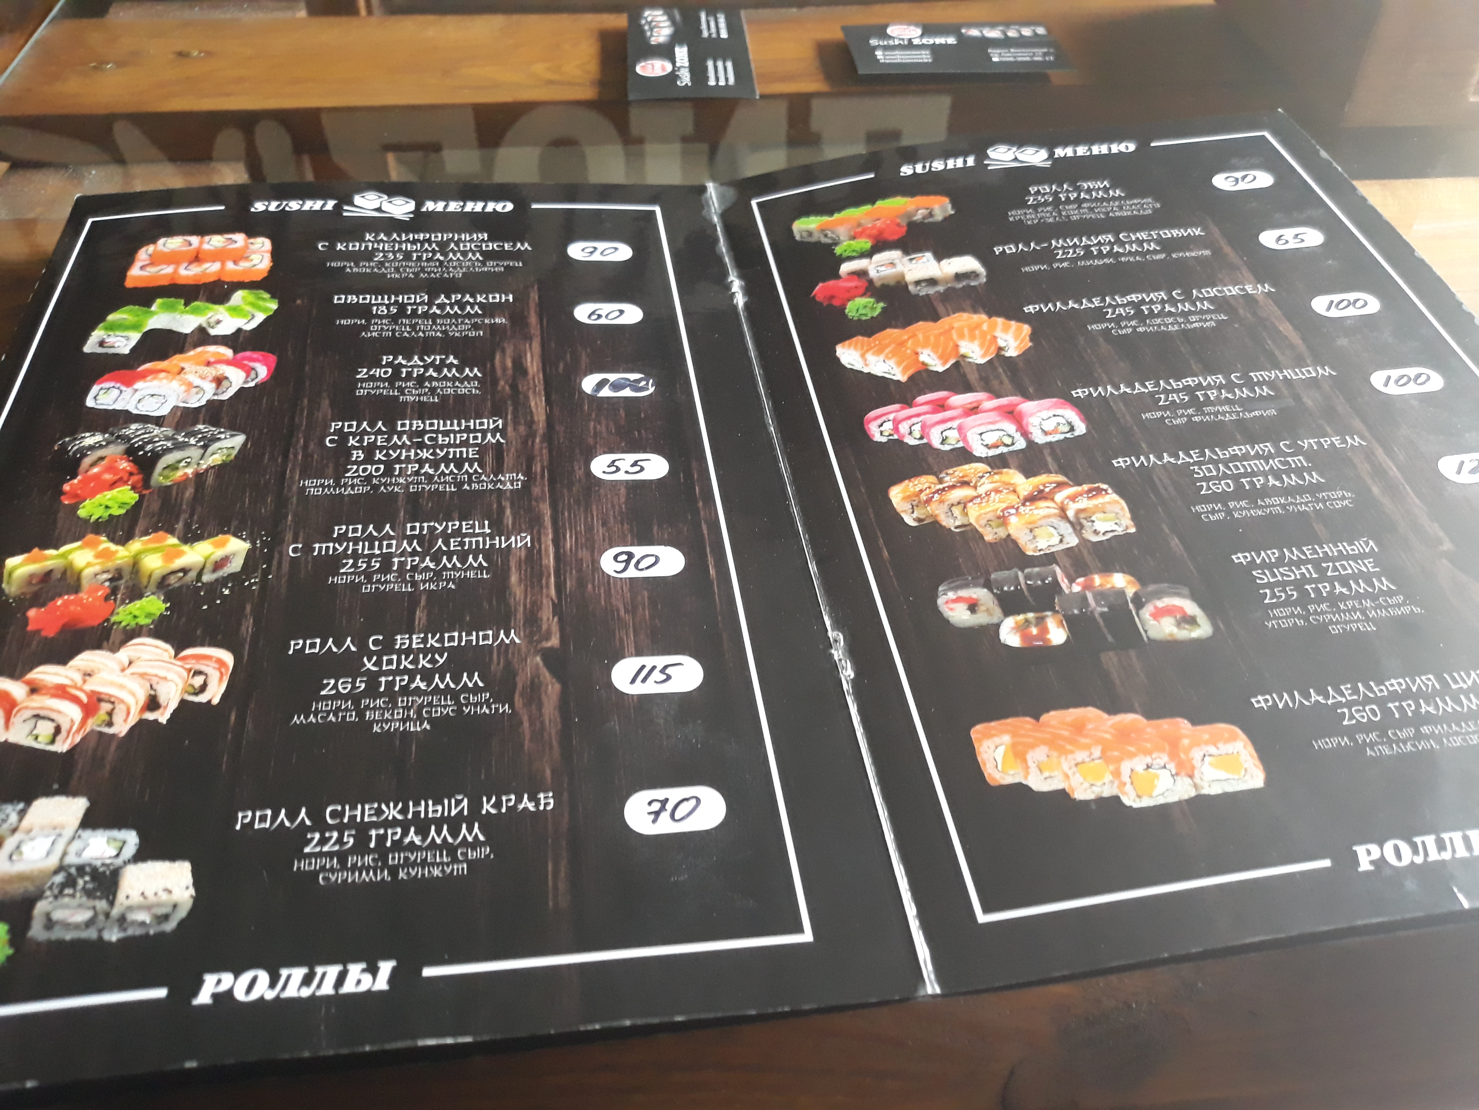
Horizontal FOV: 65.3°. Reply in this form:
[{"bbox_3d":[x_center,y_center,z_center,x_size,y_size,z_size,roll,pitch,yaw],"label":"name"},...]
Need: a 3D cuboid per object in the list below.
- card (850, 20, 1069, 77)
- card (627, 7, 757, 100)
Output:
[{"bbox_3d":[0.091,-0.212,0.483,0.090,0.001,0.050,-3,46,-4],"label":"card"},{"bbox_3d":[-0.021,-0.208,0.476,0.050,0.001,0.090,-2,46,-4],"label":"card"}]

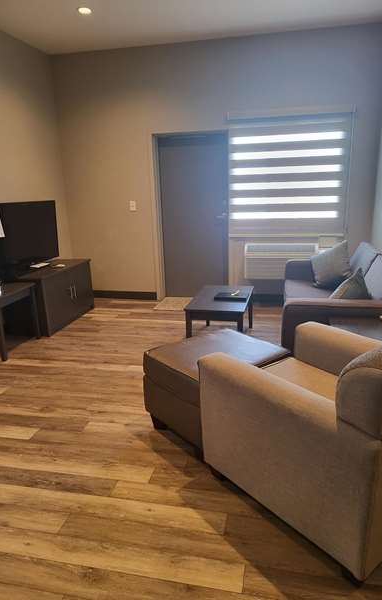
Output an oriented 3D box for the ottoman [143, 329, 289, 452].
[{"bbox_3d":[0.169,0.559,2.625,0.665,0.490,0.585,-14,20,-36],"label":"ottoman"}]

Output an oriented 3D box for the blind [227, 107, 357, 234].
[{"bbox_3d":[1.081,-1.382,4.661,1.310,1.360,0.080,2,16,13],"label":"blind"}]

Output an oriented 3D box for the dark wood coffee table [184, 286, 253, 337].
[{"bbox_3d":[0.302,0.195,3.971,0.530,0.450,0.880,2,16,13],"label":"dark wood coffee table"}]

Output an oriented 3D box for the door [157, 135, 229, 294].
[{"bbox_3d":[0.046,-0.969,5.181,0.850,2.020,0.070,2,16,13],"label":"door"}]

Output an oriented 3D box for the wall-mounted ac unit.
[{"bbox_3d":[1.119,-0.447,4.859,0.970,0.400,0.200,2,16,13],"label":"wall-mounted ac unit"}]

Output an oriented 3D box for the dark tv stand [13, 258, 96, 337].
[{"bbox_3d":[-1.585,-0.053,4.799,0.460,0.600,1.060,2,16,14],"label":"dark tv stand"}]

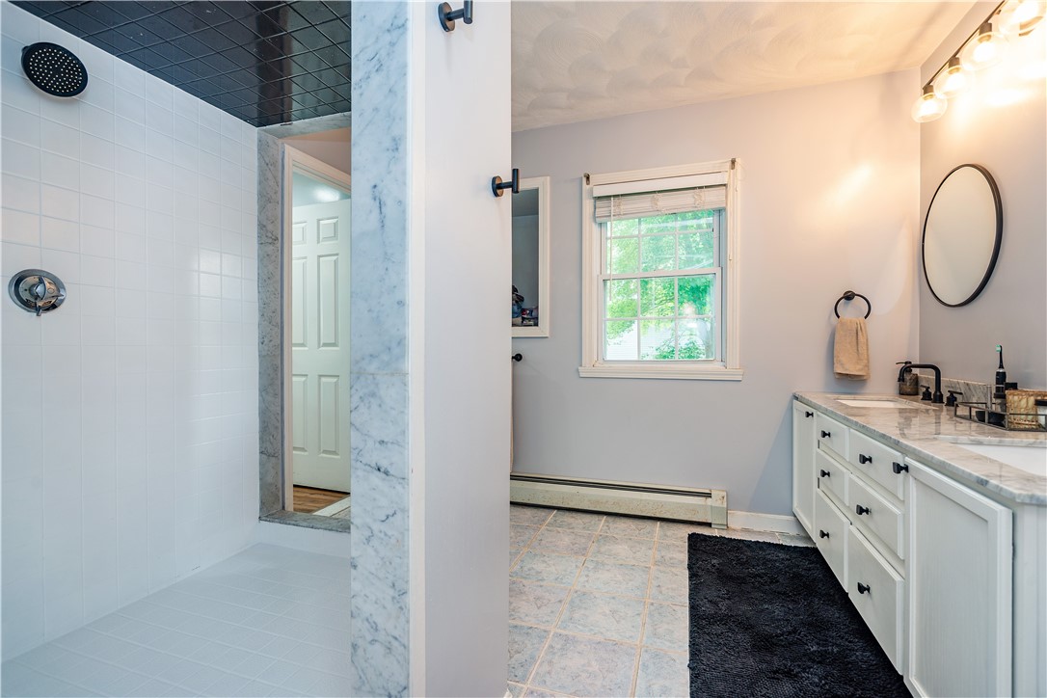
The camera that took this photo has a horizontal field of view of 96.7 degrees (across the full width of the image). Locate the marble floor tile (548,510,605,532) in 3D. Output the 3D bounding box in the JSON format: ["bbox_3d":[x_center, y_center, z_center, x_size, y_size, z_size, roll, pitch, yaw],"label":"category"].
[{"bbox_3d":[0.314,1.017,2.745,0.300,0.010,0.300,0,0,19],"label":"marble floor tile"}]

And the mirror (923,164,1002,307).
[{"bbox_3d":[1.884,-0.475,2.022,0.024,0.587,0.587,0,0,19],"label":"mirror"}]

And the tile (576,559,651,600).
[{"bbox_3d":[0.404,1.019,2.071,0.298,0.010,0.298,0,0,19],"label":"tile"}]

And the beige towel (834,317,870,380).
[{"bbox_3d":[1.709,0.001,2.420,0.162,0.325,0.055,0,0,19],"label":"beige towel"}]

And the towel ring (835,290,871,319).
[{"bbox_3d":[1.716,-0.217,2.433,0.160,0.168,0.068,0,0,19],"label":"towel ring"}]

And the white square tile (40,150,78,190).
[{"bbox_3d":[-1.615,-0.617,1.622,0.008,0.108,0.108,0,0,19],"label":"white square tile"}]

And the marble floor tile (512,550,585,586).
[{"bbox_3d":[0.115,1.018,2.168,0.298,0.010,0.298,0,0,19],"label":"marble floor tile"}]

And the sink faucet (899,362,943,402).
[{"bbox_3d":[1.788,0.152,2.092,0.167,0.171,0.055,0,0,19],"label":"sink faucet"}]

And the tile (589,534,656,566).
[{"bbox_3d":[0.501,1.017,2.360,0.298,0.010,0.298,0,0,19],"label":"tile"}]

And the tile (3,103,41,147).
[{"bbox_3d":[-1.665,-0.737,1.534,0.008,0.110,0.109,0,0,19],"label":"tile"}]

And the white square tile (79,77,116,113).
[{"bbox_3d":[-1.594,-0.959,1.739,0.008,0.110,0.109,0,0,19],"label":"white square tile"}]

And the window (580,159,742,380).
[{"bbox_3d":[0.796,-0.446,2.782,0.925,1.240,0.110,0,0,19],"label":"window"}]

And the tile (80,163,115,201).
[{"bbox_3d":[-1.580,-0.618,1.726,0.008,0.108,0.108,0,0,19],"label":"tile"}]

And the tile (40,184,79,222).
[{"bbox_3d":[-1.615,-0.508,1.623,0.008,0.108,0.108,0,0,19],"label":"tile"}]

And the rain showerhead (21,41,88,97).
[{"bbox_3d":[-1.479,-0.885,1.461,0.065,0.152,0.152,37,16,21],"label":"rain showerhead"}]

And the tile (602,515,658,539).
[{"bbox_3d":[0.602,1.017,2.646,0.300,0.010,0.300,0,0,19],"label":"tile"}]

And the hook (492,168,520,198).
[{"bbox_3d":[-0.039,-0.418,1.170,0.060,0.069,0.054,0,0,19],"label":"hook"}]

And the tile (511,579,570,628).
[{"bbox_3d":[0.016,1.017,1.880,0.300,0.010,0.300,0,0,19],"label":"tile"}]

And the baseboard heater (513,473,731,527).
[{"bbox_3d":[0.441,0.911,2.868,1.500,0.195,0.072,0,0,19],"label":"baseboard heater"}]

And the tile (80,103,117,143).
[{"bbox_3d":[-1.594,-0.847,1.739,0.008,0.110,0.109,0,0,19],"label":"tile"}]

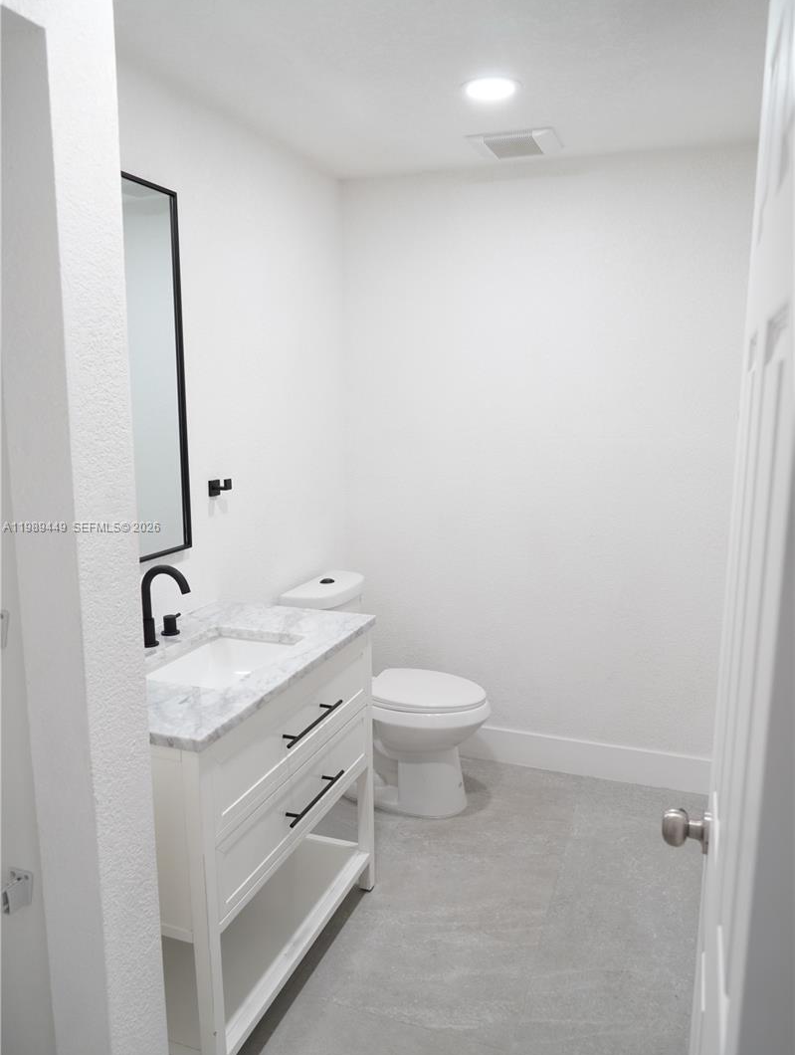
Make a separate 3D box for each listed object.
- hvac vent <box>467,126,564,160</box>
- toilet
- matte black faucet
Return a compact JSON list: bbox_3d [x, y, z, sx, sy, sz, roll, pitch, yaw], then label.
[{"bbox_3d":[0.409,-1.314,2.746,0.292,0.026,0.245,3,11,20],"label":"hvac vent"},{"bbox_3d":[0.001,0.651,3.110,0.752,0.820,0.420,3,11,20],"label":"toilet"},{"bbox_3d":[-0.620,0.210,2.113,0.169,0.225,0.260,3,11,20],"label":"matte black faucet"}]

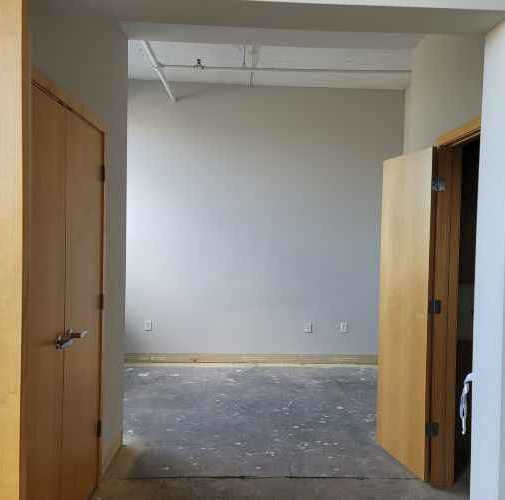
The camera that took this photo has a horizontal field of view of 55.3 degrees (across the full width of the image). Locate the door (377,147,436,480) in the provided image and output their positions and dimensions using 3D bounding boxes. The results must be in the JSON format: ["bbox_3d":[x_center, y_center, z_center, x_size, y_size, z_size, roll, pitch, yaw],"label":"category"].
[{"bbox_3d":[1.015,0.390,3.208,0.037,2.040,0.567,1,1,-15],"label":"door"}]

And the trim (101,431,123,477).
[{"bbox_3d":[-0.921,1.323,3.157,0.016,0.115,0.416,1,1,1],"label":"trim"}]

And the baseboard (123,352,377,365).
[{"bbox_3d":[0.090,1.296,5.696,3.155,0.115,0.018,1,1,-3],"label":"baseboard"}]

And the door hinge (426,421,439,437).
[{"bbox_3d":[1.106,1.105,2.961,0.083,0.090,0.018,1,1,-9],"label":"door hinge"}]

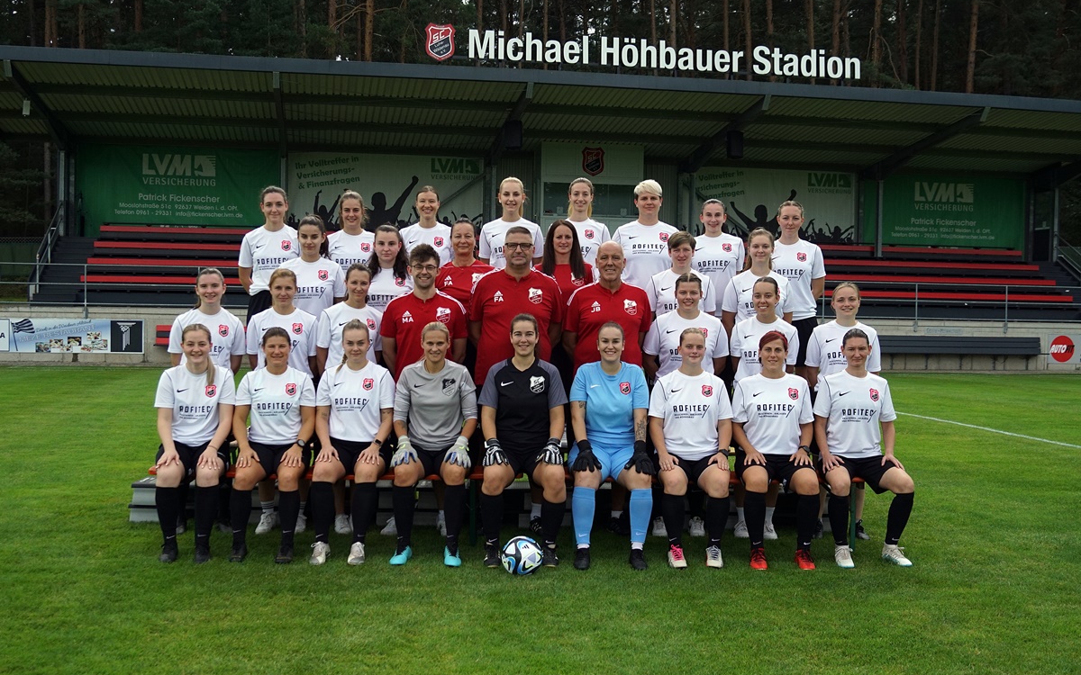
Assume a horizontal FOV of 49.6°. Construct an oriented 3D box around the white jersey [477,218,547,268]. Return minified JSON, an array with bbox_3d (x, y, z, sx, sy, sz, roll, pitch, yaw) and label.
[{"bbox_3d":[-0.207,-0.552,8.106,0.470,0.560,0.260,1,1,0],"label":"white jersey"}]

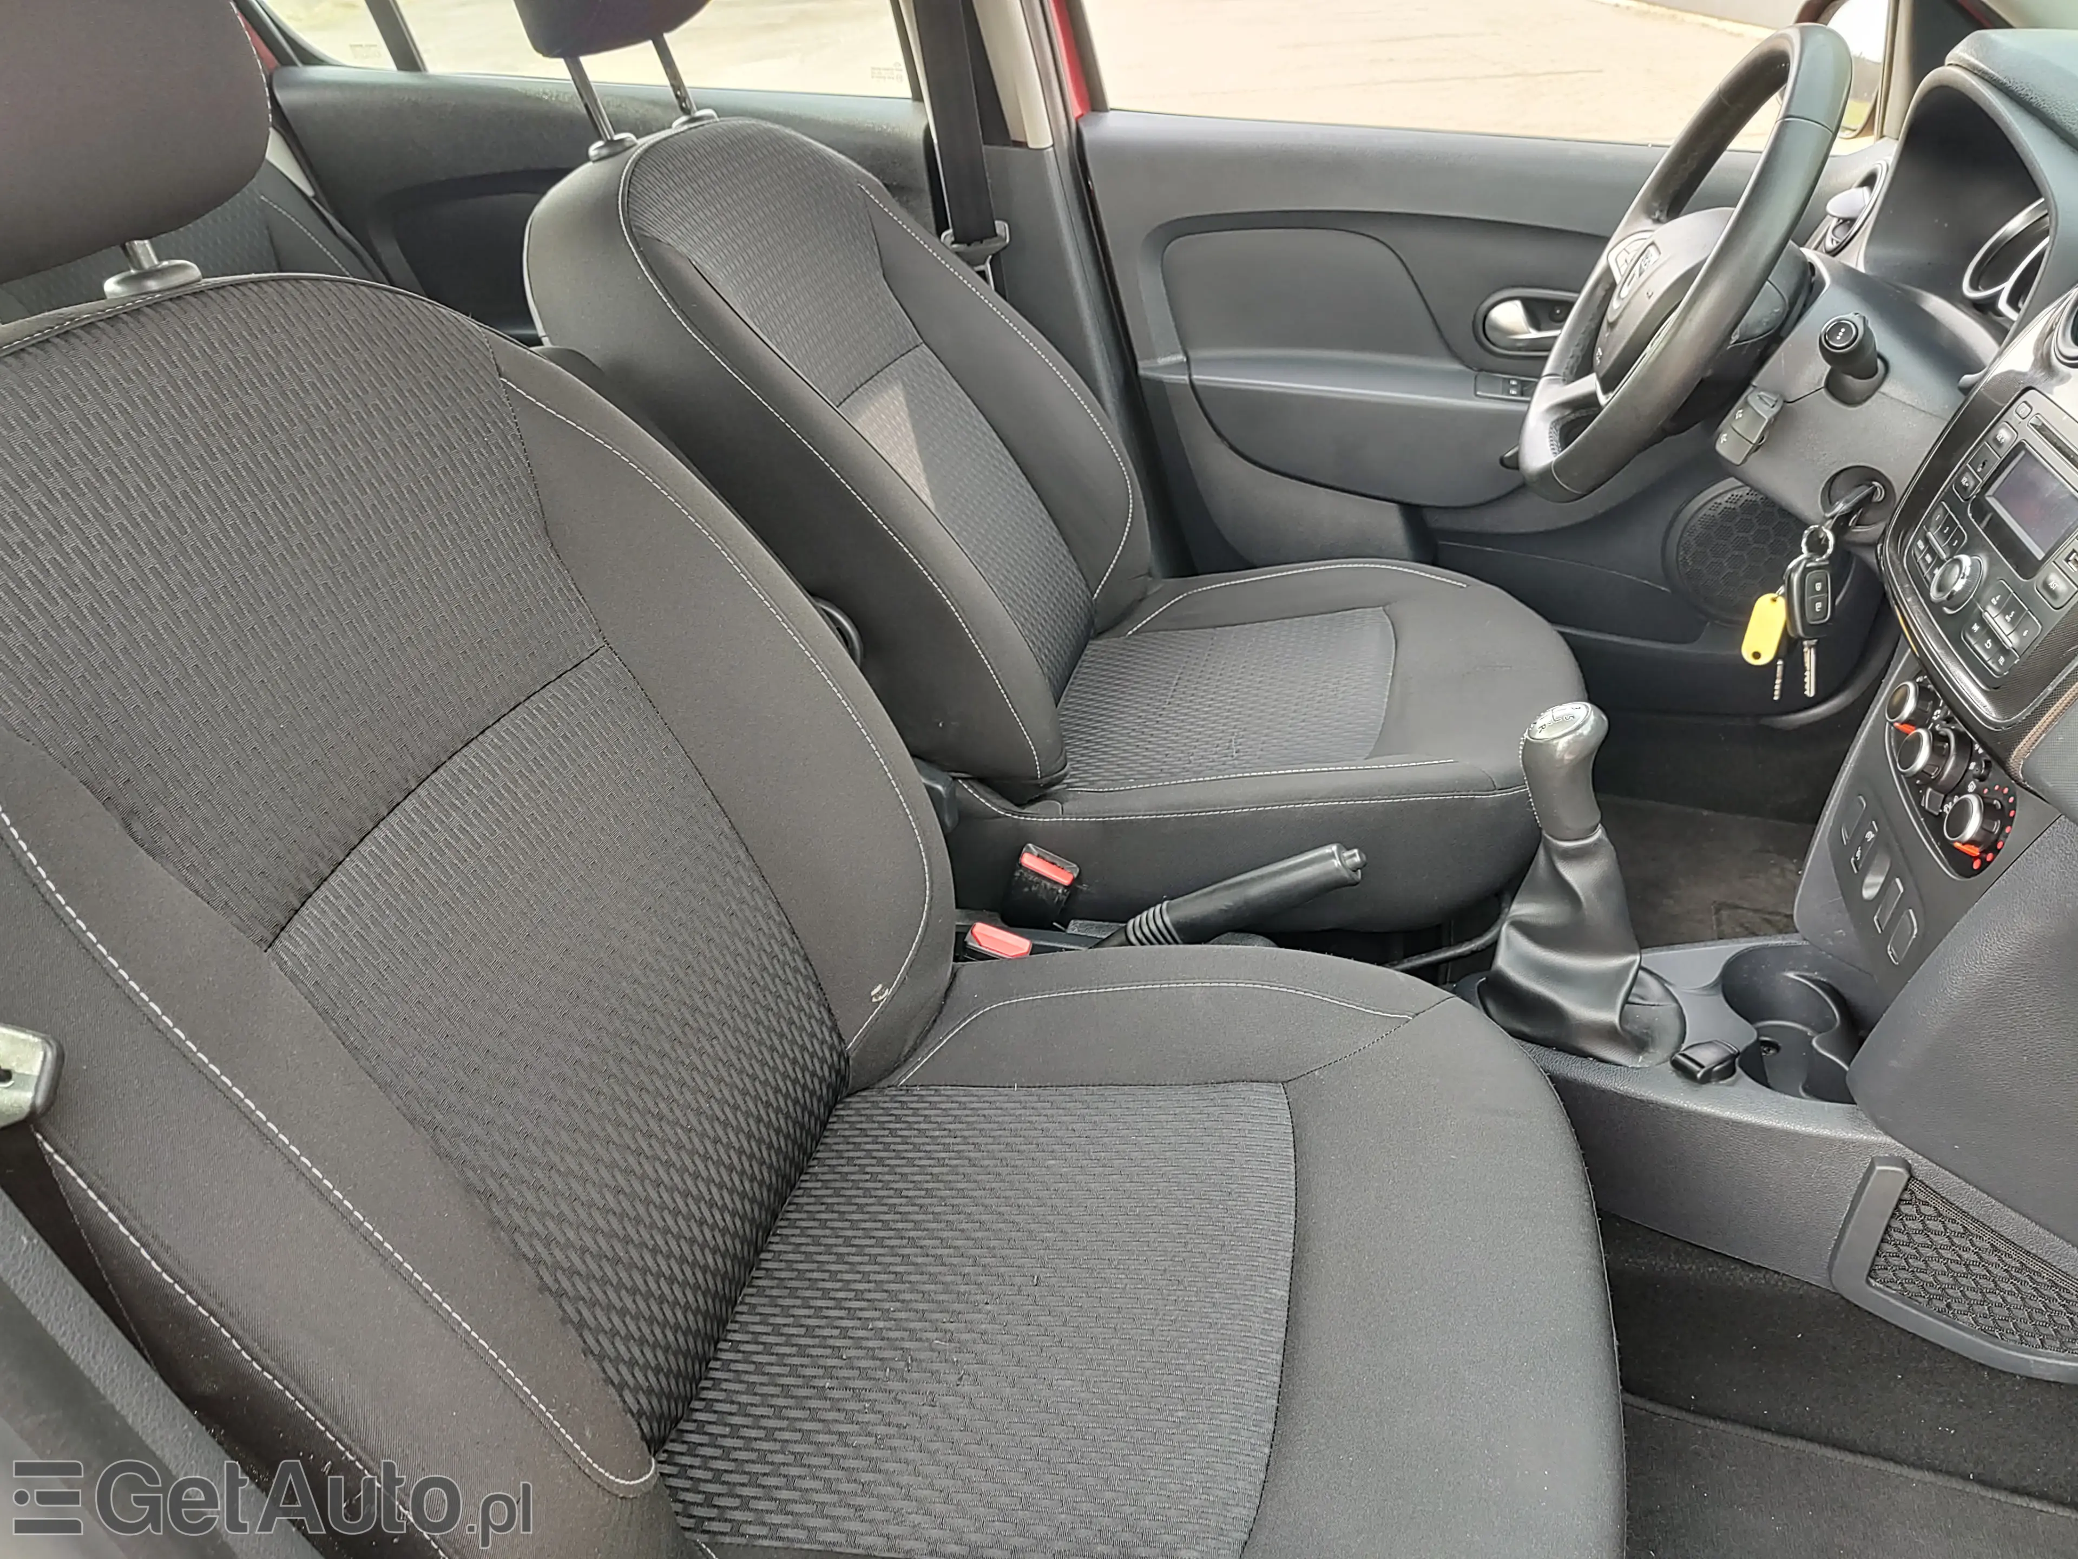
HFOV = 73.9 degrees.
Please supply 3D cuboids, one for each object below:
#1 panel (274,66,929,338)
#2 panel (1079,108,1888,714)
[{"bbox_3d":[-0.459,-0.515,1.689,0.870,0.630,0.110,6,33,13],"label":"panel"},{"bbox_3d":[0.483,-0.376,1.496,0.890,0.620,0.120,6,33,13],"label":"panel"}]

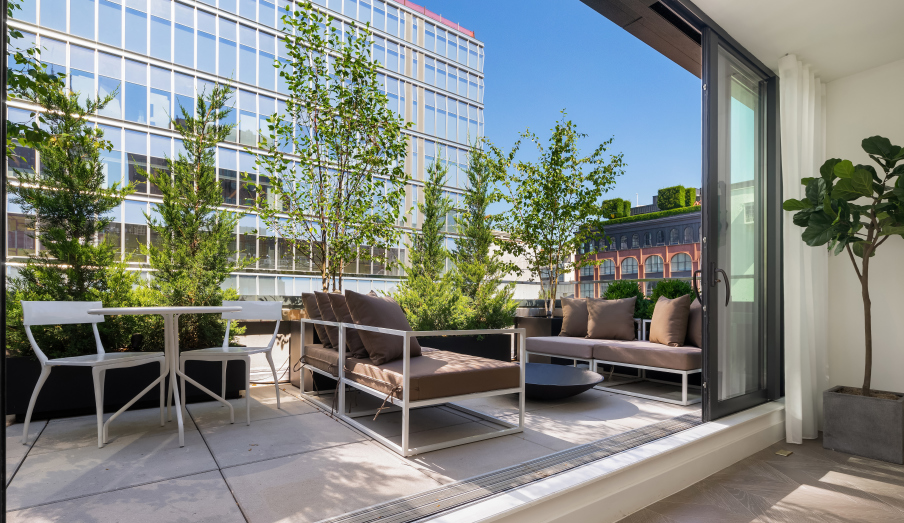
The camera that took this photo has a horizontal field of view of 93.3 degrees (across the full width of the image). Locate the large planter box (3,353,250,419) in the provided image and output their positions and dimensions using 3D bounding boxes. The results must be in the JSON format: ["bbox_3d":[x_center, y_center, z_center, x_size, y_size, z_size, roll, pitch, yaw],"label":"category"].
[{"bbox_3d":[-2.408,0.866,3.313,1.424,0.424,0.485,4,-6,-36],"label":"large planter box"}]

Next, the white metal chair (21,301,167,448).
[{"bbox_3d":[-2.107,0.624,2.573,0.520,0.793,0.480,0,-5,6],"label":"white metal chair"}]

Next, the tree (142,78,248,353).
[{"bbox_3d":[-2.152,-0.387,3.573,0.707,2.202,0.687,4,-6,-36],"label":"tree"}]

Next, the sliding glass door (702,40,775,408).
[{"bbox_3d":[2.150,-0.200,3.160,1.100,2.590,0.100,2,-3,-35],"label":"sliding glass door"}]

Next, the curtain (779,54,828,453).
[{"bbox_3d":[2.881,-0.094,3.506,0.566,2.889,0.172,4,-6,-36],"label":"curtain"}]

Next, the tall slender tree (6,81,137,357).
[{"bbox_3d":[-2.780,-0.320,3.140,0.800,2.020,0.770,2,-3,-35],"label":"tall slender tree"}]

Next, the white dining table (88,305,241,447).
[{"bbox_3d":[-1.680,0.655,2.575,0.770,0.755,0.770,2,-3,-35],"label":"white dining table"}]

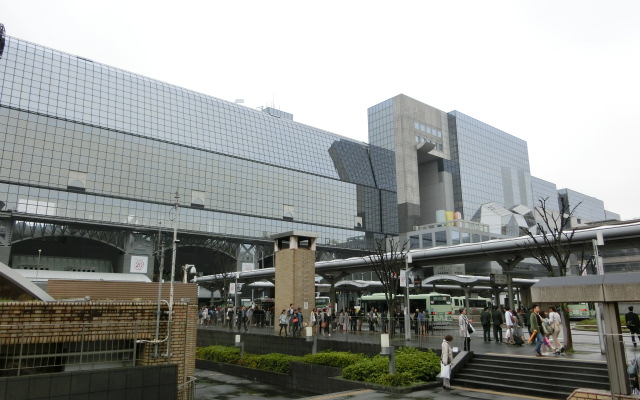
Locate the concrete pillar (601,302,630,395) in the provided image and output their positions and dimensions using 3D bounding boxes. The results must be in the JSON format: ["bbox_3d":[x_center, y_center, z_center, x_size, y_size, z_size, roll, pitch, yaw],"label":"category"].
[{"bbox_3d":[4.755,2.378,7.400,0.200,1.380,0.200,11,-17,-42],"label":"concrete pillar"}]

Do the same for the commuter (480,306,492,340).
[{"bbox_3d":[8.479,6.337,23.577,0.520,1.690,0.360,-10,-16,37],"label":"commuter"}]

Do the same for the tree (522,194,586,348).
[{"bbox_3d":[9.559,2.885,18.536,2.500,6.150,2.400,-7,-14,26],"label":"tree"}]

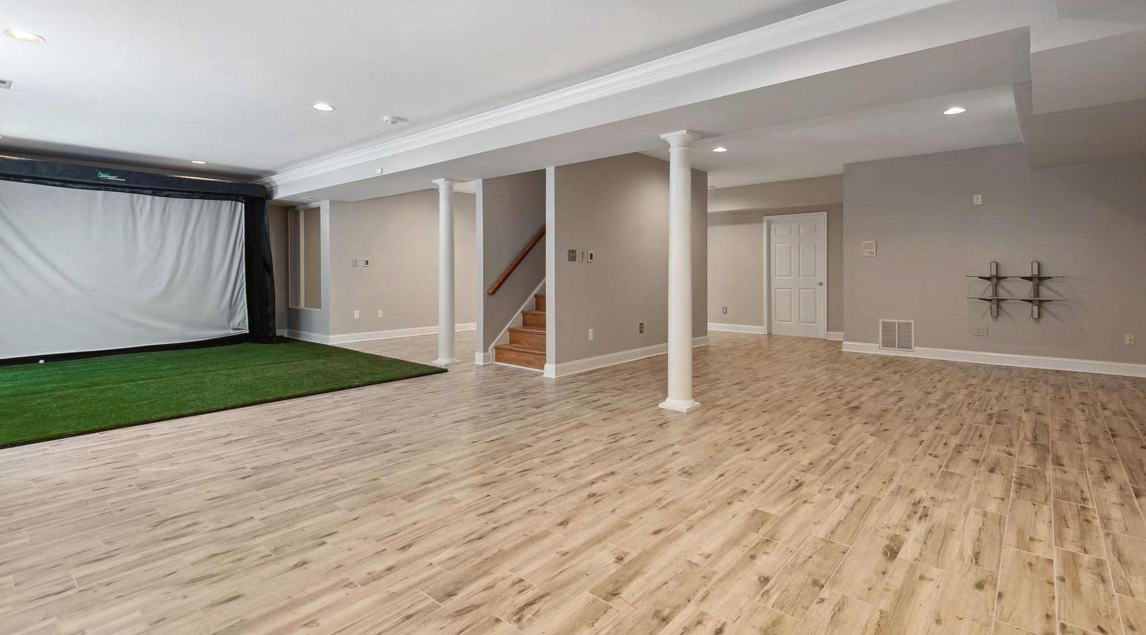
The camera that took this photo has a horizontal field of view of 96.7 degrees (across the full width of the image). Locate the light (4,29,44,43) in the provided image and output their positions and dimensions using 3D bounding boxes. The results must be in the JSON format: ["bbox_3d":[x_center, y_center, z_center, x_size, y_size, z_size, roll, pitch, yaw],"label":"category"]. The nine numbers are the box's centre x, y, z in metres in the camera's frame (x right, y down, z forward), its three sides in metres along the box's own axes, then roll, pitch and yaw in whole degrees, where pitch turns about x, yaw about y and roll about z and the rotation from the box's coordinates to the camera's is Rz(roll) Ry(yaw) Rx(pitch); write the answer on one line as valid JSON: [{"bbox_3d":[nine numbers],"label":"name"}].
[{"bbox_3d":[-3.422,-1.756,3.180,0.185,0.035,0.185,3,5,40],"label":"light"}]

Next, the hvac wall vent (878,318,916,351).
[{"bbox_3d":[4.383,0.240,6.895,0.391,0.407,0.030,3,5,40],"label":"hvac wall vent"}]

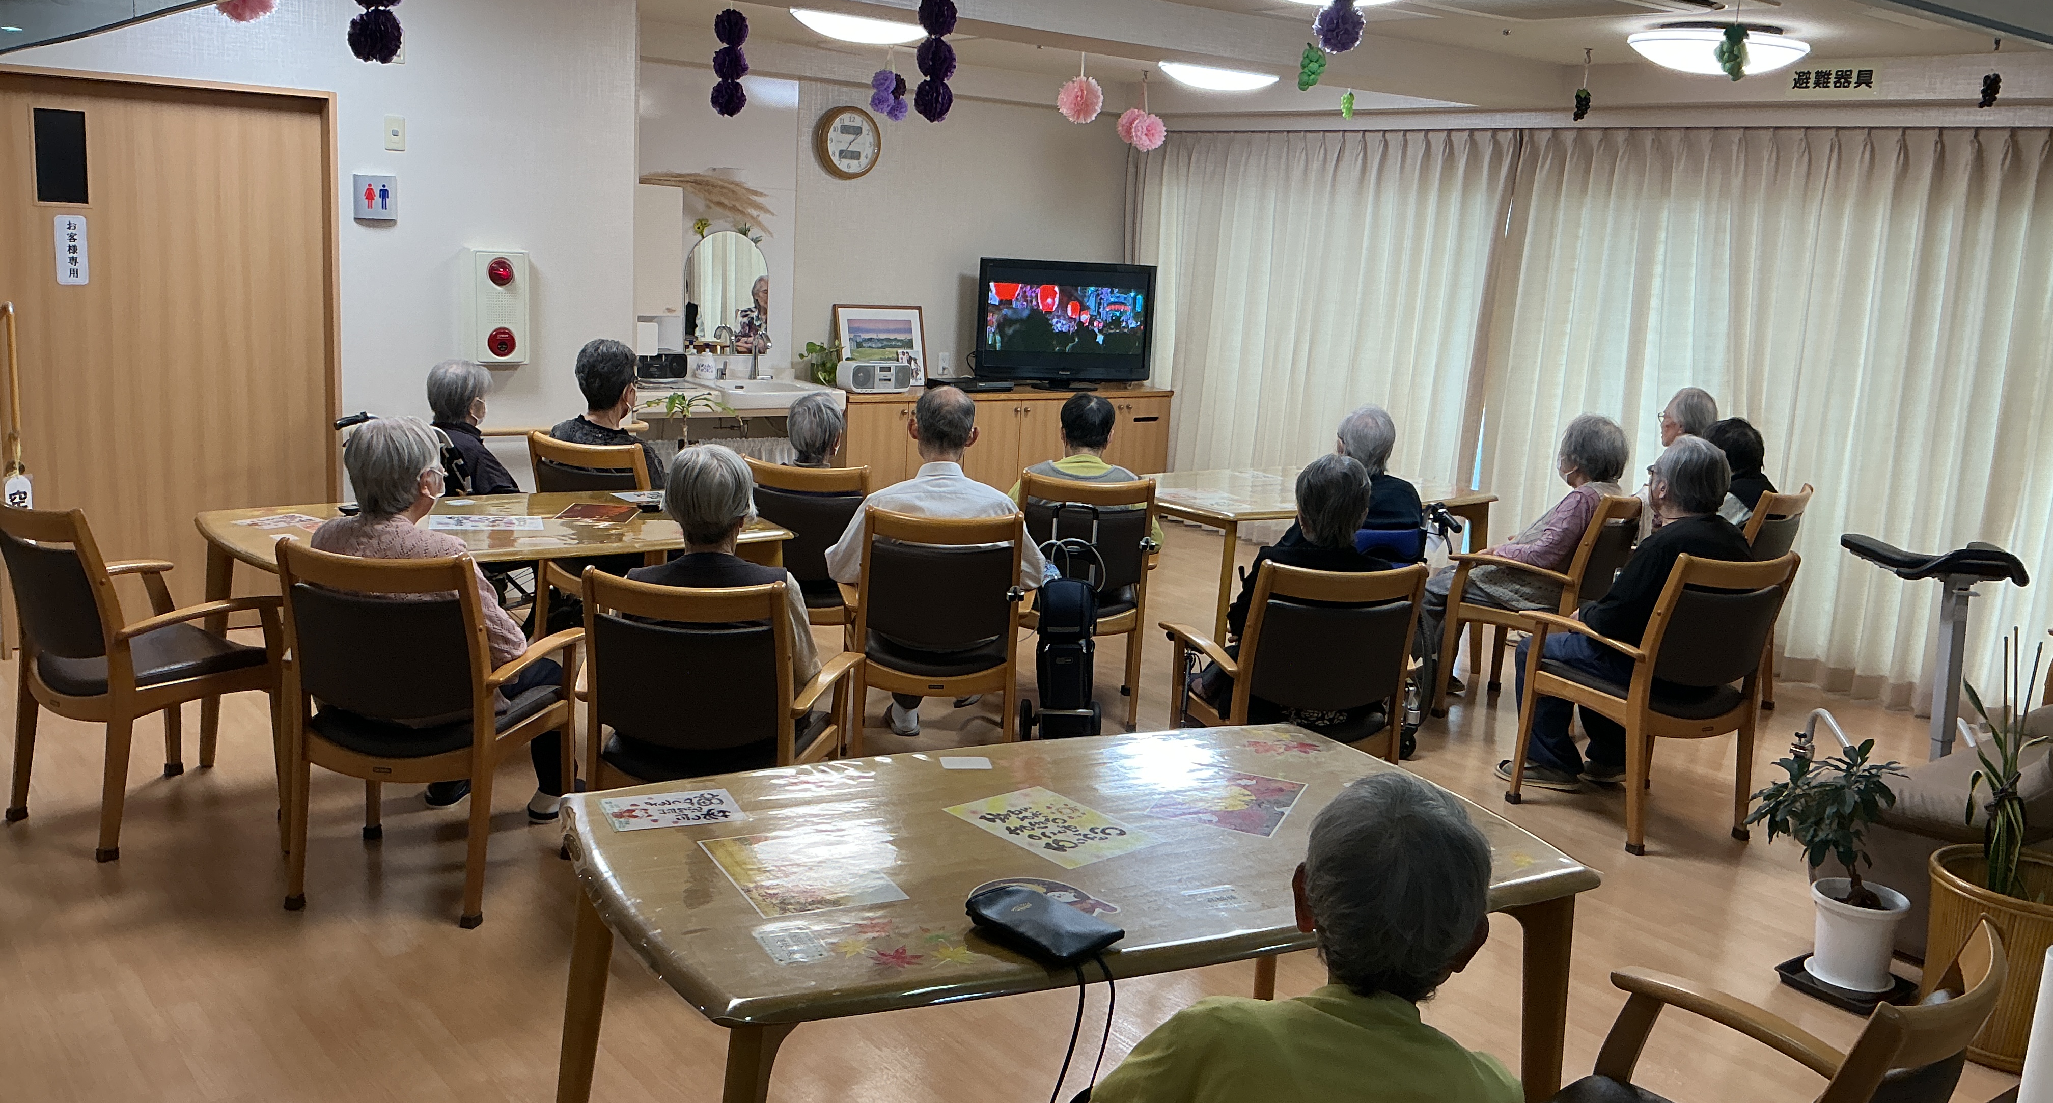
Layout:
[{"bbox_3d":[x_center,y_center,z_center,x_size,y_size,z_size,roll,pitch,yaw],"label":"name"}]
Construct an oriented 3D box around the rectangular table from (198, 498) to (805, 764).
[{"bbox_3d":[-1.511,0.268,4.939,1.500,0.700,0.920,-4,13,-36],"label":"rectangular table"}]

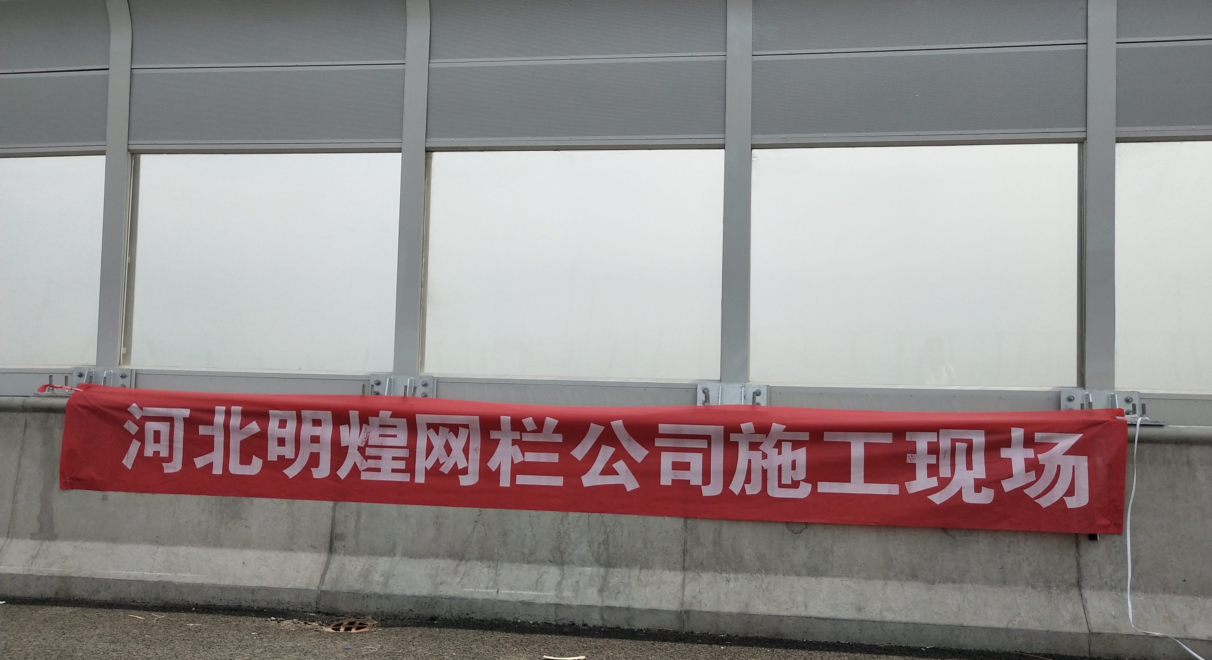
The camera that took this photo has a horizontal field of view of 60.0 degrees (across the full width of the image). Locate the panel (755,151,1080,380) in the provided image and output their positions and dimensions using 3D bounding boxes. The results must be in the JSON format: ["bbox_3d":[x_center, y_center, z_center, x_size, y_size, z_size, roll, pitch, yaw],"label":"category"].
[{"bbox_3d":[1.769,-0.373,6.062,1.880,1.420,0.060,1,-3,9],"label":"panel"}]

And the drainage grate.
[{"bbox_3d":[-1.340,1.551,5.507,0.250,0.030,0.250,1,-3,9],"label":"drainage grate"}]

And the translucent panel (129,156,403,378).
[{"bbox_3d":[-2.181,-0.431,6.687,1.880,1.420,0.060,1,-3,9],"label":"translucent panel"}]

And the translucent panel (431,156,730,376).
[{"bbox_3d":[-0.206,-0.404,6.374,1.880,1.420,0.060,1,-3,9],"label":"translucent panel"}]

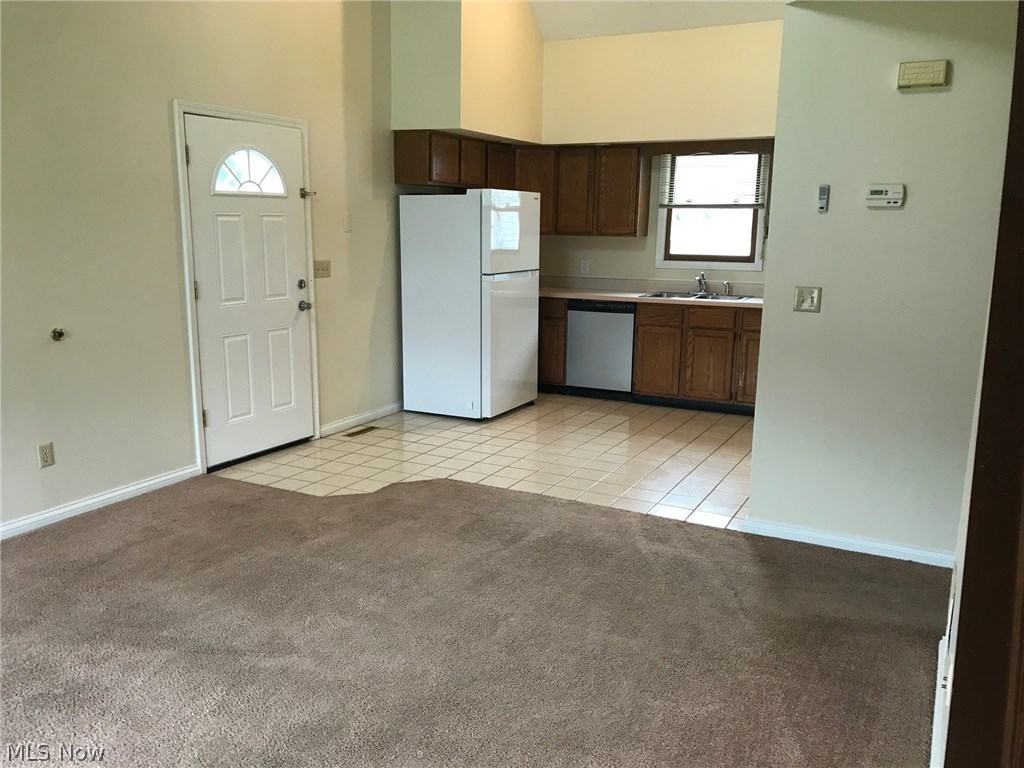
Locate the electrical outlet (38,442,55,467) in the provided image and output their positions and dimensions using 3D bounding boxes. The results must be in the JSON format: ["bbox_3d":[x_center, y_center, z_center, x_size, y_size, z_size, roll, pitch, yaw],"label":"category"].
[{"bbox_3d":[-2.244,0.345,3.997,0.012,0.114,0.071,6,13,28],"label":"electrical outlet"}]

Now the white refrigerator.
[{"bbox_3d":[-0.320,-0.645,6.530,0.780,1.687,0.785,6,13,28],"label":"white refrigerator"}]

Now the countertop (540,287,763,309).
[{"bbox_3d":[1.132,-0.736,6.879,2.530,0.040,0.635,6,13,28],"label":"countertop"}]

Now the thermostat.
[{"bbox_3d":[1.560,-0.785,3.463,0.144,0.090,0.030,6,13,28],"label":"thermostat"}]

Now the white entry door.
[{"bbox_3d":[-1.581,-0.555,5.091,0.045,2.026,0.912,6,13,28],"label":"white entry door"}]

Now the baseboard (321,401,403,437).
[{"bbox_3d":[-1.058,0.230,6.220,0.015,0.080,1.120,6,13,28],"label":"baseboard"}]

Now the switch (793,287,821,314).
[{"bbox_3d":[1.318,-0.376,3.686,0.115,0.115,0.010,6,13,28],"label":"switch"}]

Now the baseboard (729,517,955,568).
[{"bbox_3d":[1.526,0.721,3.783,0.882,0.080,0.014,6,13,28],"label":"baseboard"}]

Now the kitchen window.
[{"bbox_3d":[1.643,-1.454,6.837,0.899,1.017,0.100,6,13,28],"label":"kitchen window"}]

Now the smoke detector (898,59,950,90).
[{"bbox_3d":[1.647,-1.239,3.318,0.166,0.100,0.045,6,13,28],"label":"smoke detector"}]

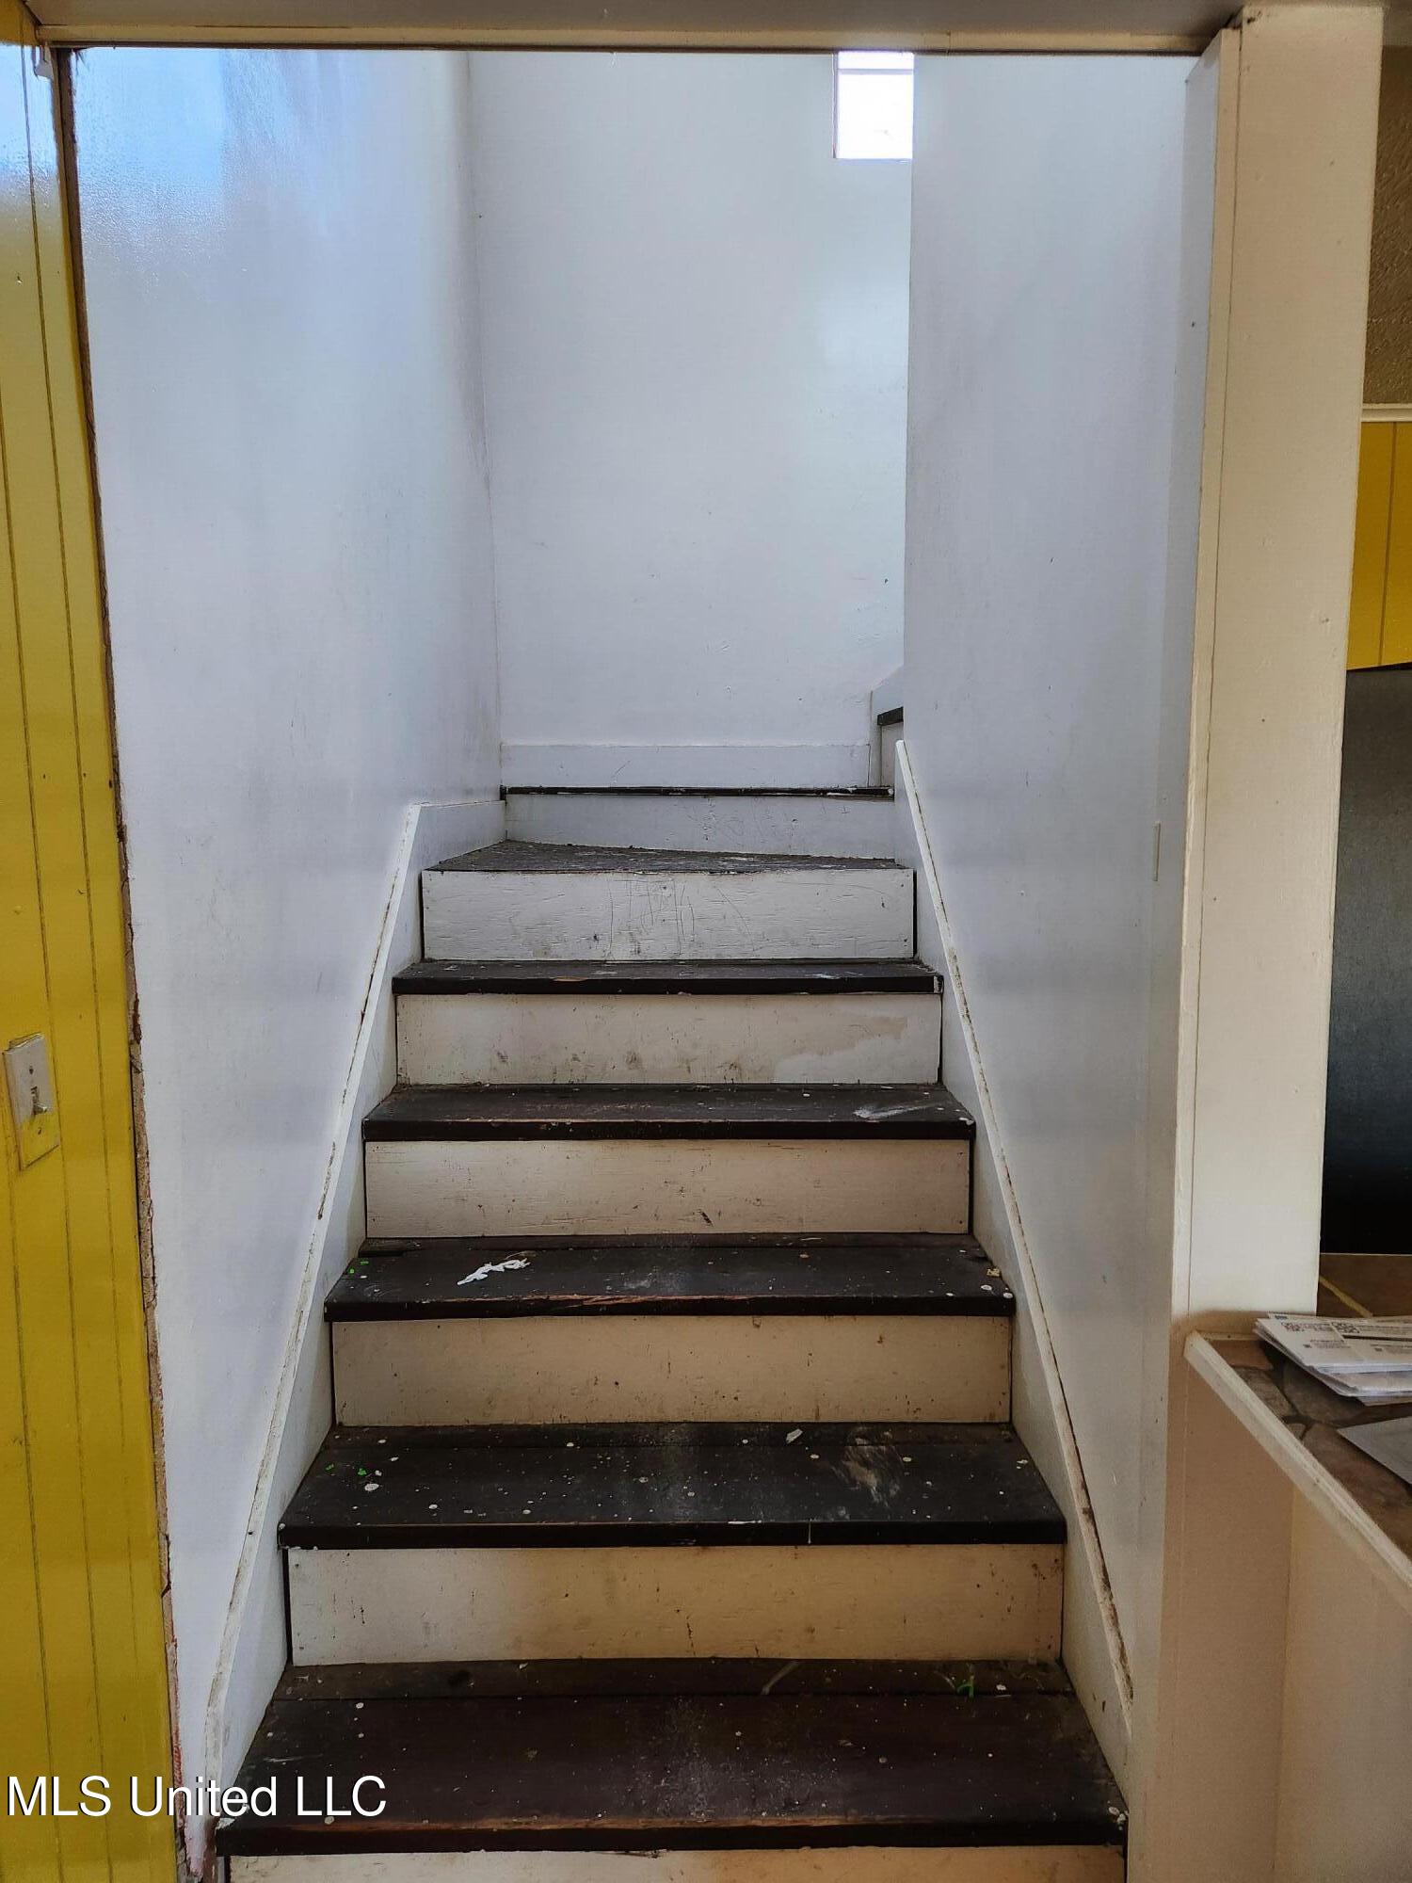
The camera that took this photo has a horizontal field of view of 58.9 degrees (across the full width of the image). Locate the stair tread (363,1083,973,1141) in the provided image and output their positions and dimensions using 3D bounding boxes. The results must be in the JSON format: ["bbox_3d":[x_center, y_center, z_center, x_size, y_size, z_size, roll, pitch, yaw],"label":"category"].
[{"bbox_3d":[-0.061,0.319,2.353,1.085,0.034,0.282,0,7,-2],"label":"stair tread"}]

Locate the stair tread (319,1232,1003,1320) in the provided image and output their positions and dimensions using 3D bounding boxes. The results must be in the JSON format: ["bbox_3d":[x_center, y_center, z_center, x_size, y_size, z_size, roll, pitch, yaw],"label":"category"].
[{"bbox_3d":[-0.054,0.563,2.108,1.085,0.034,0.282,0,7,-2],"label":"stair tread"}]

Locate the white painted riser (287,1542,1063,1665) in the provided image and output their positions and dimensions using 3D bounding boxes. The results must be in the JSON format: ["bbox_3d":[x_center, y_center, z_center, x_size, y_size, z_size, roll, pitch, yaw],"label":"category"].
[{"bbox_3d":[-0.037,0.925,1.766,1.088,0.183,0.019,0,7,-2],"label":"white painted riser"}]

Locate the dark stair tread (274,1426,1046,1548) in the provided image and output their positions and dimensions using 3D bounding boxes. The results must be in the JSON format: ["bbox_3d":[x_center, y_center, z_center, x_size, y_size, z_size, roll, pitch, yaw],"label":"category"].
[{"bbox_3d":[-0.047,0.804,1.865,1.085,0.034,0.282,0,7,-2],"label":"dark stair tread"}]

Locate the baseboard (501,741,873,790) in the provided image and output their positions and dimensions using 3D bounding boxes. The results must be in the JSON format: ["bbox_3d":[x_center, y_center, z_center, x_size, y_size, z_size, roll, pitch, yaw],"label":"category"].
[{"bbox_3d":[-0.064,-0.585,4.147,1.224,0.150,0.018,0,7,-2],"label":"baseboard"}]

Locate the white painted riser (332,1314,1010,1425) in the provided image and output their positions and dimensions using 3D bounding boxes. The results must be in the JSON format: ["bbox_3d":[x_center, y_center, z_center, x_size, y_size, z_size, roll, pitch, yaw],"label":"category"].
[{"bbox_3d":[-0.049,0.681,2.002,1.080,0.177,0.019,0,7,-2],"label":"white painted riser"}]

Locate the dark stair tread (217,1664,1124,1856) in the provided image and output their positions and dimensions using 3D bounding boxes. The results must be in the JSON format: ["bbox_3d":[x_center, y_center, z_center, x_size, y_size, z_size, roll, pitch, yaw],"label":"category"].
[{"bbox_3d":[-0.040,1.050,1.629,1.085,0.034,0.282,0,7,-2],"label":"dark stair tread"}]

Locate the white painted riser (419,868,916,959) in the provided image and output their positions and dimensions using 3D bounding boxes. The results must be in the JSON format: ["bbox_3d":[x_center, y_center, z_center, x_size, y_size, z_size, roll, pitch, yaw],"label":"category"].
[{"bbox_3d":[-0.078,-0.060,2.733,1.073,0.196,0.019,0,7,-2],"label":"white painted riser"}]

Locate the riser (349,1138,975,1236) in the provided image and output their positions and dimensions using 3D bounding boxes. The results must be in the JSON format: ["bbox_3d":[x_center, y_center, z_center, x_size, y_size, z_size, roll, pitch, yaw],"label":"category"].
[{"bbox_3d":[-0.063,0.439,2.245,1.078,0.179,0.019,0,7,-2],"label":"riser"}]

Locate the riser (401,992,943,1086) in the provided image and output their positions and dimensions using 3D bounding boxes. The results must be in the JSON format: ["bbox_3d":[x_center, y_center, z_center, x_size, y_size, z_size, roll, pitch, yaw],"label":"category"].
[{"bbox_3d":[-0.068,0.194,2.490,1.078,0.181,0.019,0,7,-2],"label":"riser"}]

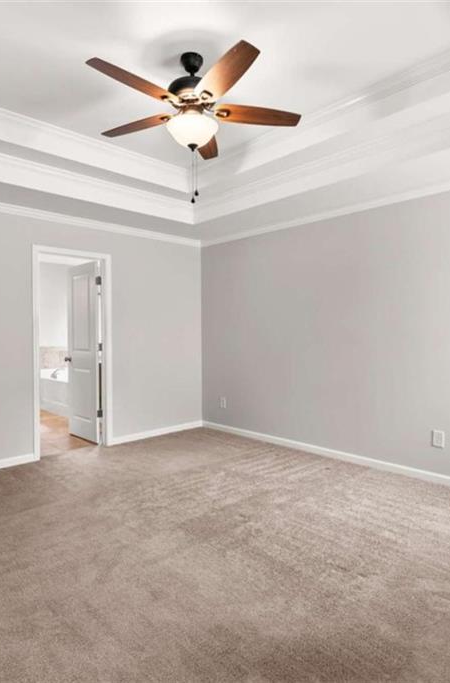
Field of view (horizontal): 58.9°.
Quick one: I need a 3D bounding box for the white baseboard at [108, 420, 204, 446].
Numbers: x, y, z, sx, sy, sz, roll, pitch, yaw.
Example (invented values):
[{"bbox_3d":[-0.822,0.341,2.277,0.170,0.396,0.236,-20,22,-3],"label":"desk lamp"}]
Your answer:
[{"bbox_3d":[-0.783,1.098,4.924,1.353,0.078,0.018,-2,2,-44],"label":"white baseboard"}]

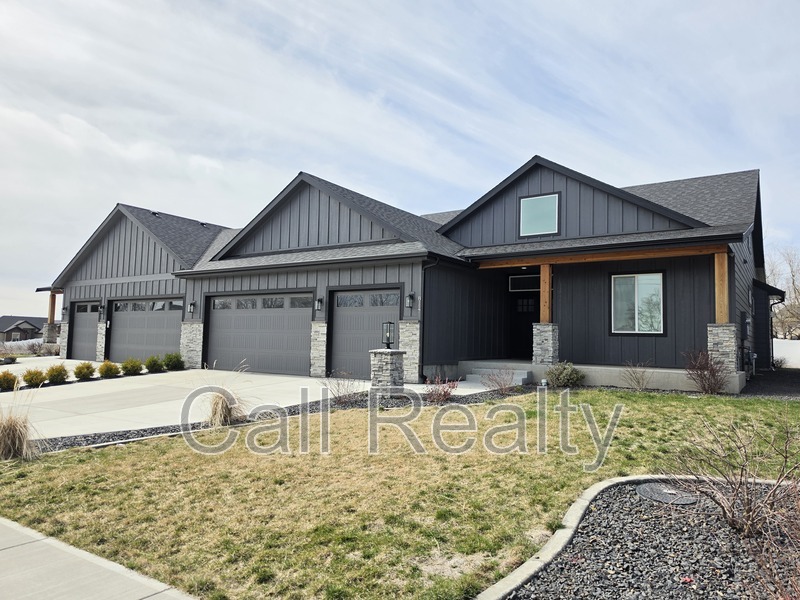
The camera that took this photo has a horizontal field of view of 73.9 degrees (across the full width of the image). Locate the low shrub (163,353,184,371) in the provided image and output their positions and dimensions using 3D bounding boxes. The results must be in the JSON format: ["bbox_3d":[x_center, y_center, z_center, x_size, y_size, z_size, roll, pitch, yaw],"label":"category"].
[{"bbox_3d":[-7.542,2.071,17.752,0.650,0.550,0.650,-2,-5,33],"label":"low shrub"}]

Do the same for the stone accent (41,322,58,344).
[{"bbox_3d":[-18.960,1.829,28.801,0.550,1.020,0.520,-2,-5,33],"label":"stone accent"}]

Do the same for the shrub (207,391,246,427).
[{"bbox_3d":[-2.971,1.858,9.100,0.660,0.600,0.660,-2,-5,33],"label":"shrub"}]

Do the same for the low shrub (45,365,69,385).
[{"bbox_3d":[-9.500,2.080,14.742,0.580,0.540,0.580,-2,-5,33],"label":"low shrub"}]

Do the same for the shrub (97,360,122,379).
[{"bbox_3d":[-8.710,2.086,15.955,0.610,0.530,0.610,-2,-5,33],"label":"shrub"}]

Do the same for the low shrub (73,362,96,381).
[{"bbox_3d":[-9.100,2.072,15.357,0.590,0.530,0.590,-2,-5,33],"label":"low shrub"}]

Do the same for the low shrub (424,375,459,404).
[{"bbox_3d":[0.867,1.869,11.100,0.680,0.610,0.680,1,-4,0],"label":"low shrub"}]

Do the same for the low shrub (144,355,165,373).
[{"bbox_3d":[-7.911,2.077,17.183,0.600,0.540,0.600,-2,-5,33],"label":"low shrub"}]

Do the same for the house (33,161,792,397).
[{"bbox_3d":[-3.543,-0.407,23.860,32.600,6.500,14.000,-2,-5,33],"label":"house"}]

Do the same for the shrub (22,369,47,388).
[{"bbox_3d":[-9.801,2.101,14.278,0.590,0.500,0.590,-2,-5,33],"label":"shrub"}]

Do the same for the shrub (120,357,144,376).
[{"bbox_3d":[-8.327,2.083,16.544,0.630,0.540,0.630,-2,-5,33],"label":"shrub"}]

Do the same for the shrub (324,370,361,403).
[{"bbox_3d":[-1.244,1.872,11.500,0.740,0.670,0.740,1,-4,0],"label":"shrub"}]

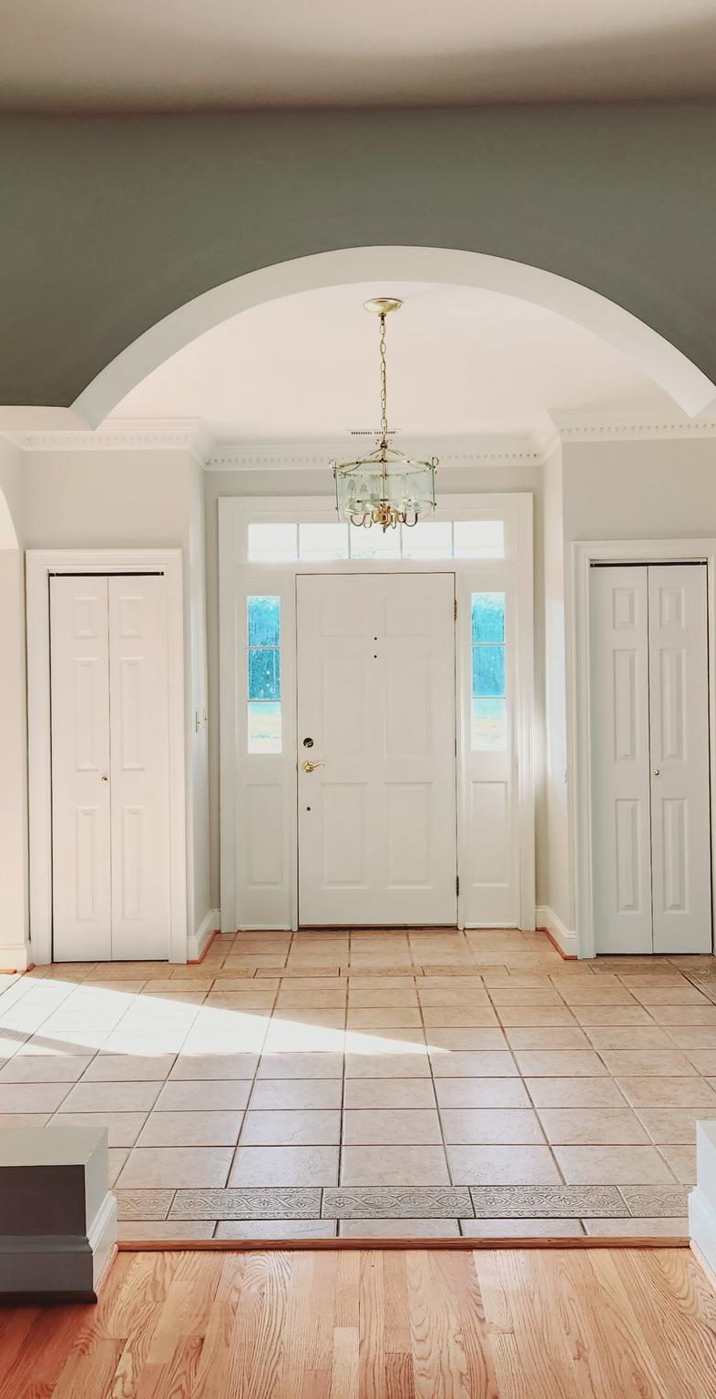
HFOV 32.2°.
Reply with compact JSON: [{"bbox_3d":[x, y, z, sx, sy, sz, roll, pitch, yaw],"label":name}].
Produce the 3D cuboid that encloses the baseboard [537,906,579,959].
[{"bbox_3d":[1.061,1.240,6.671,0.096,0.142,0.876,-1,0,1],"label":"baseboard"}]

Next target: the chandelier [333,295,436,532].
[{"bbox_3d":[0.094,-1.013,4.431,0.383,0.824,0.383,-1,0,1],"label":"chandelier"}]

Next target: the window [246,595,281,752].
[{"bbox_3d":[-0.540,-0.141,7.167,0.196,0.914,0.050,-1,0,1],"label":"window"}]

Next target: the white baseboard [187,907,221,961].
[{"bbox_3d":[-0.822,1.265,6.699,0.074,0.142,0.876,-1,0,1],"label":"white baseboard"}]

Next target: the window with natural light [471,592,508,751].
[{"bbox_3d":[0.756,-0.157,7.148,0.210,0.916,0.050,-1,0,1],"label":"window with natural light"}]

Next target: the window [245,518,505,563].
[{"bbox_3d":[0.106,-0.915,7.160,1.486,0.240,0.050,-1,0,1],"label":"window"}]

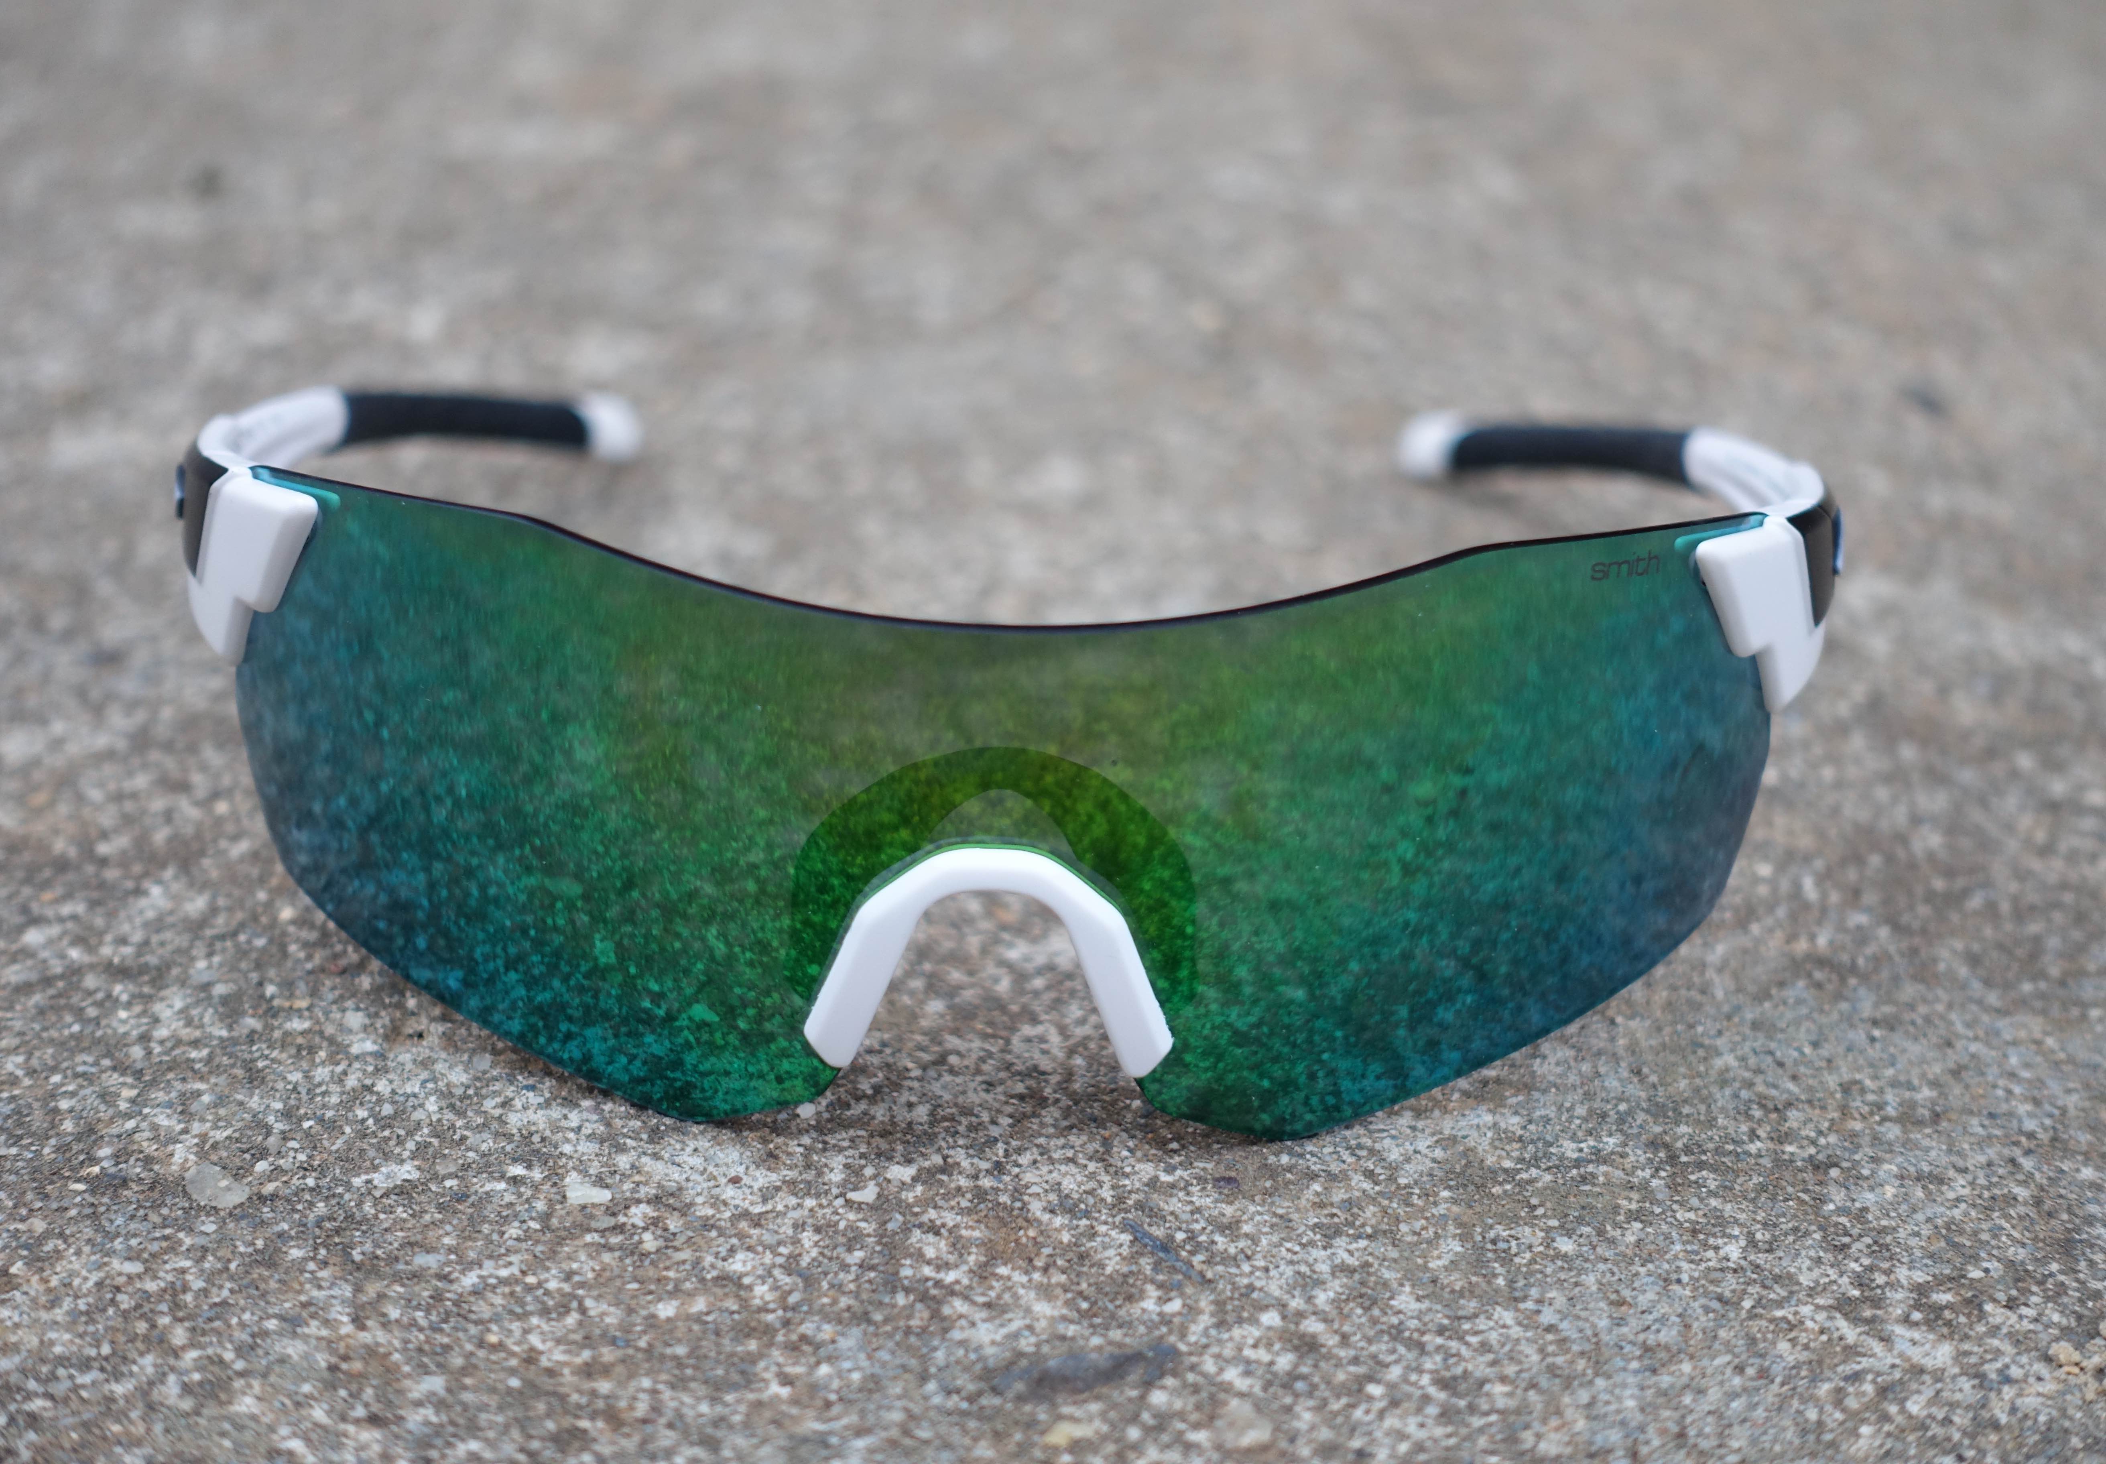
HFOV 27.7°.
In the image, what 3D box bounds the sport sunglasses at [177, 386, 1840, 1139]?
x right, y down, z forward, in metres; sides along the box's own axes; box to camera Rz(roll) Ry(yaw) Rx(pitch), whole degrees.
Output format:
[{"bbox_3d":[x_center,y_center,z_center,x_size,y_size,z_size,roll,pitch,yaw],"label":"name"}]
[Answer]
[{"bbox_3d":[-0.004,-0.021,0.396,0.143,0.048,0.151,2,25,0],"label":"sport sunglasses"}]

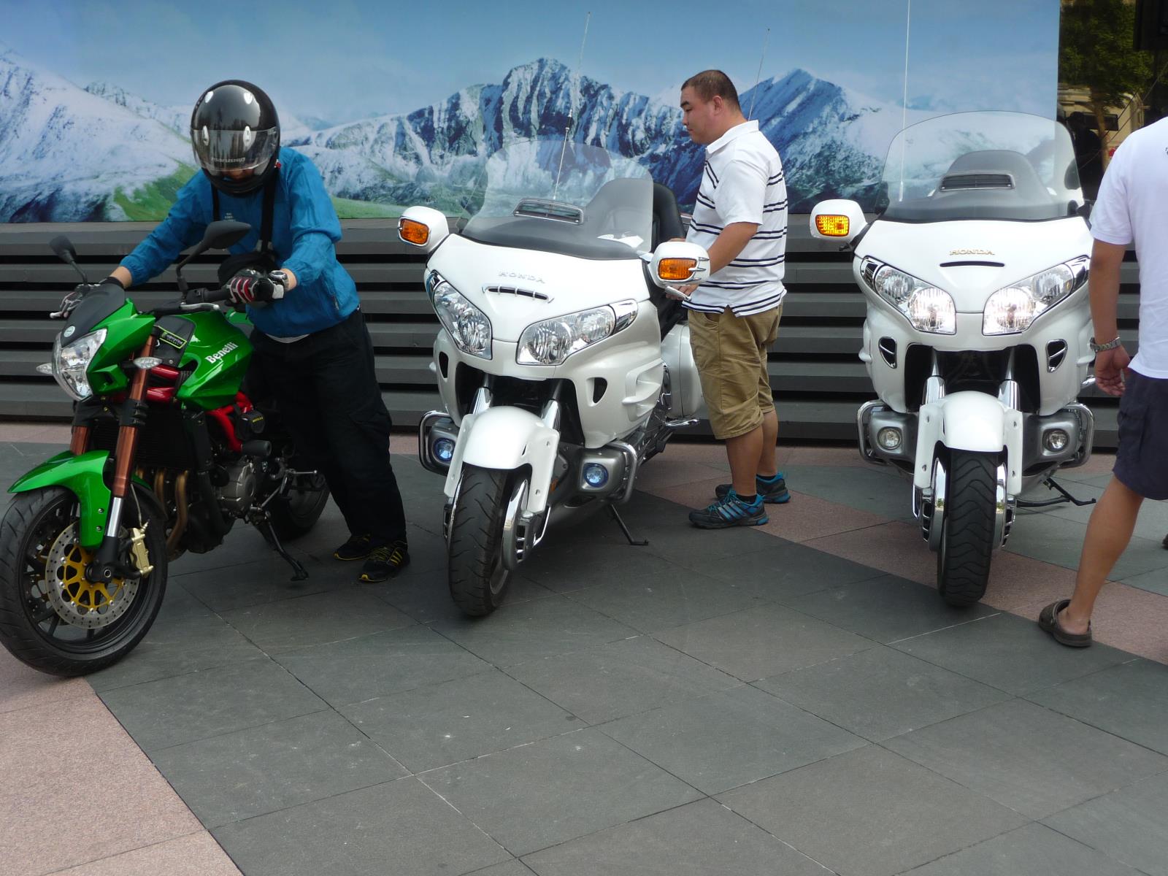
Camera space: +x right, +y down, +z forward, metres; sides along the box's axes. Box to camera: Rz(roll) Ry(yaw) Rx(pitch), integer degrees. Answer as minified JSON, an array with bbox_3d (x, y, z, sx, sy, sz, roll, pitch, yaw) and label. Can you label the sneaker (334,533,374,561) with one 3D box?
[{"bbox_3d":[-0.788,0.369,5.306,0.285,0.110,0.105,-11,15,-39],"label":"sneaker"}]

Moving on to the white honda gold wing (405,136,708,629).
[{"bbox_3d":[-0.066,-0.365,5.296,1.030,1.450,2.600,7,13,15],"label":"white honda gold wing"}]

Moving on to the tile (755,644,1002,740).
[{"bbox_3d":[0.791,0.685,3.878,0.497,0.025,0.497,-9,14,-31],"label":"tile"}]

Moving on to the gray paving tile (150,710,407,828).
[{"bbox_3d":[-0.731,0.790,3.451,0.488,0.030,0.488,-9,13,-31],"label":"gray paving tile"}]

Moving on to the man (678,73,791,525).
[{"bbox_3d":[0.568,-0.544,5.569,0.420,1.710,0.520,-1,12,3],"label":"man"}]

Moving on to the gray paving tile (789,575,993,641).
[{"bbox_3d":[0.957,0.546,4.549,0.500,0.030,0.500,-9,14,-31],"label":"gray paving tile"}]

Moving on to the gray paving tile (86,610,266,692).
[{"bbox_3d":[-1.267,0.650,4.364,0.500,0.030,0.500,-9,14,-31],"label":"gray paving tile"}]

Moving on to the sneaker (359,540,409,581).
[{"bbox_3d":[-0.682,0.419,5.052,0.105,0.110,0.285,5,13,28],"label":"sneaker"}]

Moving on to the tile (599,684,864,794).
[{"bbox_3d":[0.366,0.755,3.625,0.500,0.030,0.500,-9,14,-31],"label":"tile"}]

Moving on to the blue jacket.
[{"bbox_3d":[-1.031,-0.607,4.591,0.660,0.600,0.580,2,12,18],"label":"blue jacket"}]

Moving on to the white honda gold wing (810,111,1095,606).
[{"bbox_3d":[1.429,-0.407,5.243,1.030,1.470,2.600,2,12,17],"label":"white honda gold wing"}]

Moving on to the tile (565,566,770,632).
[{"bbox_3d":[0.255,0.531,4.705,0.497,0.025,0.497,-9,14,-31],"label":"tile"}]

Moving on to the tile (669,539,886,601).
[{"bbox_3d":[0.696,0.468,4.965,0.500,0.030,0.500,-9,14,-31],"label":"tile"}]

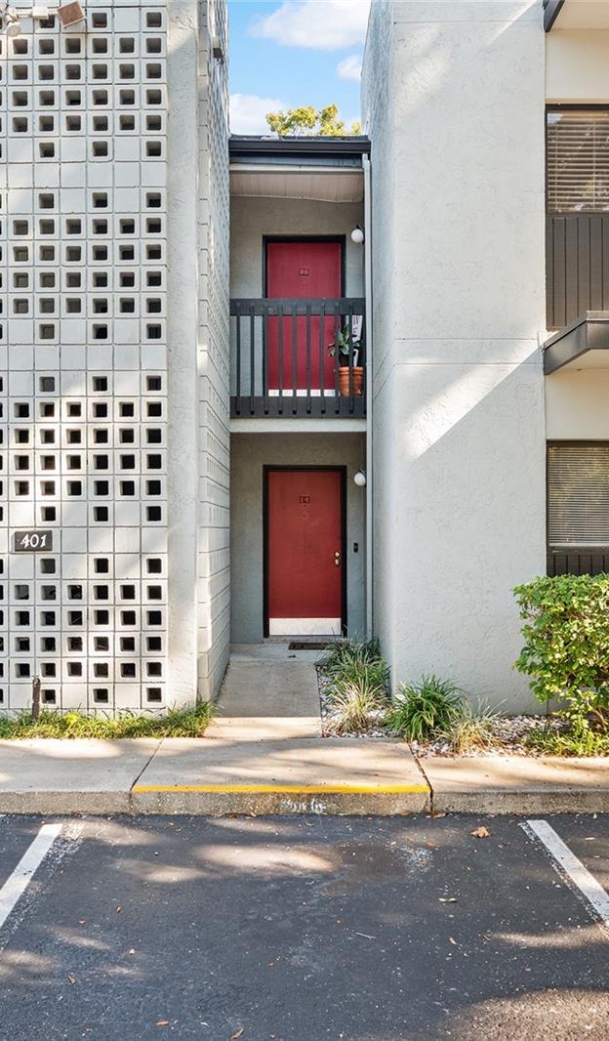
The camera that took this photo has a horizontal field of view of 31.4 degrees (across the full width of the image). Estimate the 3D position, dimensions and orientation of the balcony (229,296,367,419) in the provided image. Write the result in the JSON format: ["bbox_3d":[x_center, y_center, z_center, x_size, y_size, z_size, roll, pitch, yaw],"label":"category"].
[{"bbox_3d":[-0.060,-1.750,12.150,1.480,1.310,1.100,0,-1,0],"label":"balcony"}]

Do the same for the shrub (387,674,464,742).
[{"bbox_3d":[0.899,1.391,8.030,0.560,0.460,0.540,0,-1,0],"label":"shrub"}]

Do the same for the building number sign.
[{"bbox_3d":[-2.124,0.163,8.500,0.300,0.165,0.030,0,-1,0],"label":"building number sign"}]

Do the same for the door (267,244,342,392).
[{"bbox_3d":[0.003,-2.432,13.430,0.920,2.030,0.070,0,-1,0],"label":"door"}]

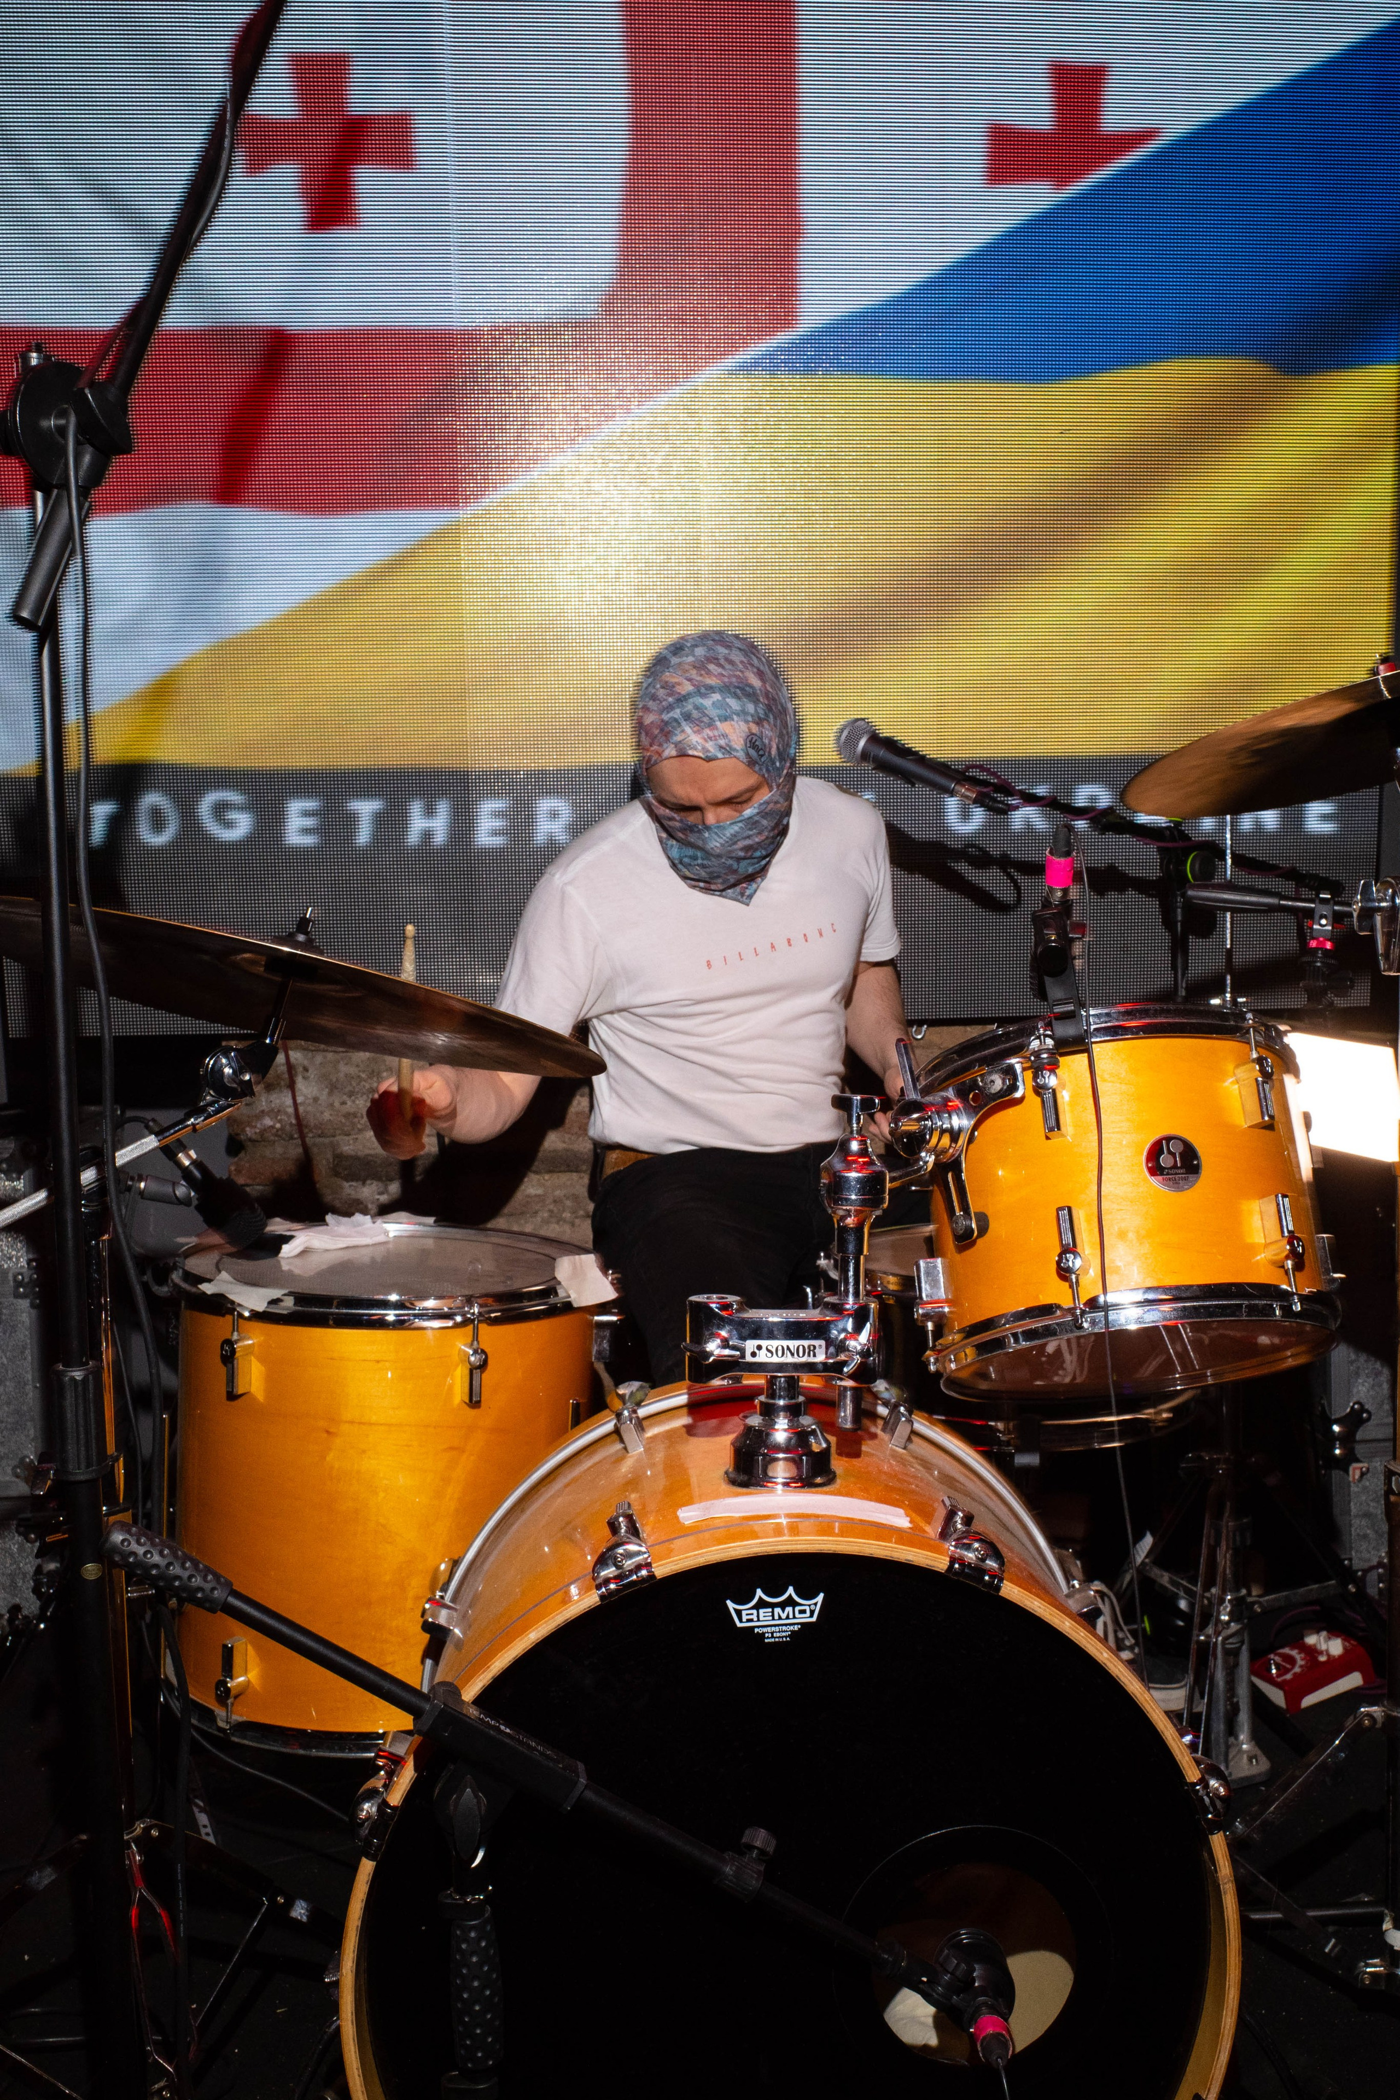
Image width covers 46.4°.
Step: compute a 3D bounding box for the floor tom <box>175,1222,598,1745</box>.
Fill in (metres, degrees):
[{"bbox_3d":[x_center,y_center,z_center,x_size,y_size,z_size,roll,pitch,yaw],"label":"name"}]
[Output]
[{"bbox_3d":[-0.309,0.411,1.630,0.425,0.420,0.425,2,3,-3],"label":"floor tom"}]

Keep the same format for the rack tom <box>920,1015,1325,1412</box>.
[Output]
[{"bbox_3d":[0.339,0.138,1.342,0.325,0.250,0.325,-2,-22,-6],"label":"rack tom"}]

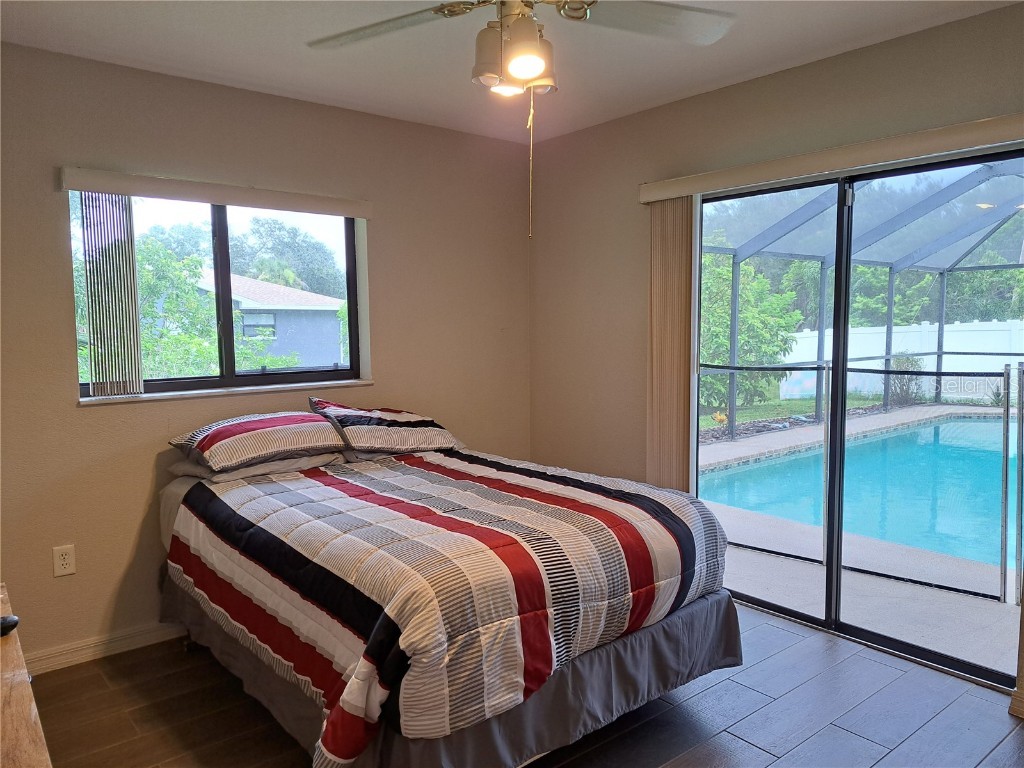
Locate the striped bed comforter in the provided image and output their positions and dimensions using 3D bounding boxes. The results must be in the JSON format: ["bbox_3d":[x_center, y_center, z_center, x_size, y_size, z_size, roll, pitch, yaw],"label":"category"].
[{"bbox_3d":[-0.338,0.602,2.638,1.430,0.435,1.790,-5,7,-40],"label":"striped bed comforter"}]

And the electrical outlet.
[{"bbox_3d":[-1.791,0.708,2.841,0.072,0.117,0.008,-5,7,-40],"label":"electrical outlet"}]

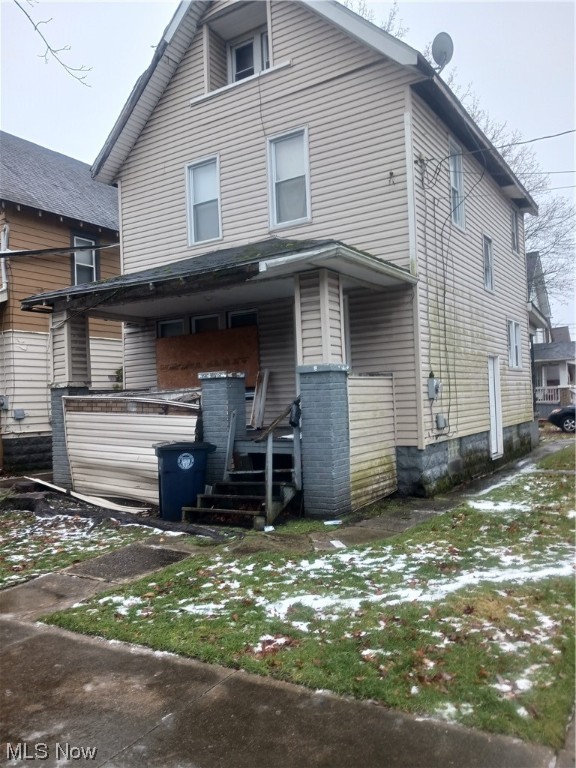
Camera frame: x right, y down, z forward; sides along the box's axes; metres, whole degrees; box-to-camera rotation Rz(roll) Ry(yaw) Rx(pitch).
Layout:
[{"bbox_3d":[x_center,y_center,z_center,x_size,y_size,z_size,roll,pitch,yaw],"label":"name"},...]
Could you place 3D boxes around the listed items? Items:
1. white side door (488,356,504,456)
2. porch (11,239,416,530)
[{"bbox_3d":[4.089,0.453,11.892,0.104,2.007,0.884,-3,-1,33],"label":"white side door"},{"bbox_3d":[-1.251,-0.280,8.768,5.720,3.952,2.600,-3,-1,33],"label":"porch"}]

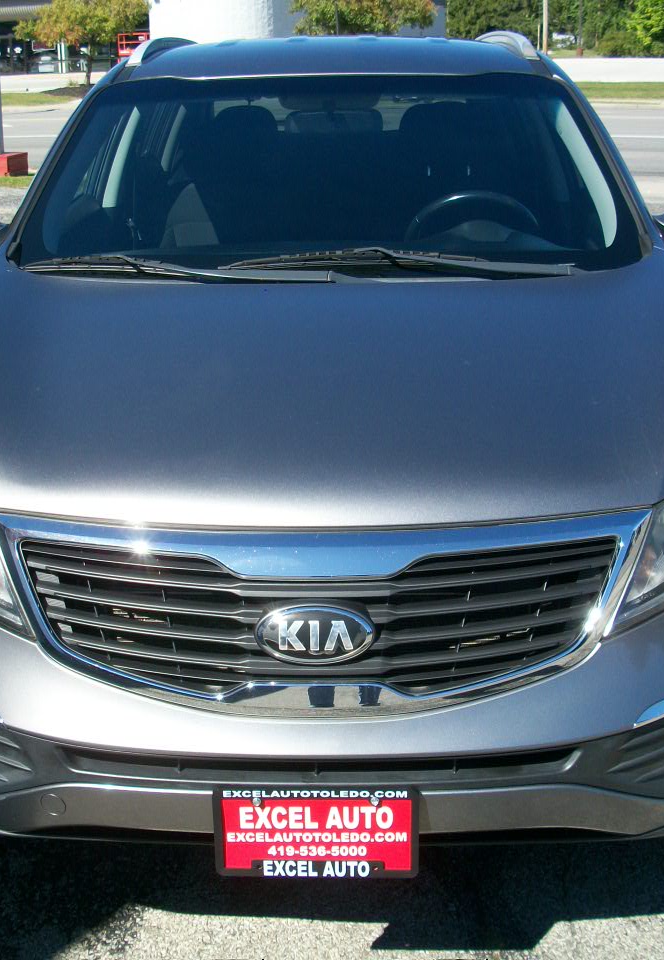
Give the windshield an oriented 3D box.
[{"bbox_3d":[-0.001,-0.770,3.203,1.440,0.140,0.860,0,49,1],"label":"windshield"}]

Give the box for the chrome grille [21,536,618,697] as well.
[{"bbox_3d":[-0.021,0.205,2.016,0.960,0.210,0.190,0,19,1],"label":"chrome grille"}]

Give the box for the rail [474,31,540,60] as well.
[{"bbox_3d":[0.550,-1.457,4.299,0.080,0.100,1.700,0,19,1],"label":"rail"}]

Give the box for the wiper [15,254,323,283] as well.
[{"bbox_3d":[-0.344,-0.482,2.982,0.710,0.060,0.120,0,19,1],"label":"wiper"}]

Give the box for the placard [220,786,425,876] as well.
[{"bbox_3d":[-0.020,0.540,1.994,0.312,0.160,0.020,0,19,1],"label":"placard"}]

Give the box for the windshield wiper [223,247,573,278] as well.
[{"bbox_3d":[0.156,-0.498,2.976,0.800,0.060,0.120,0,19,1],"label":"windshield wiper"}]

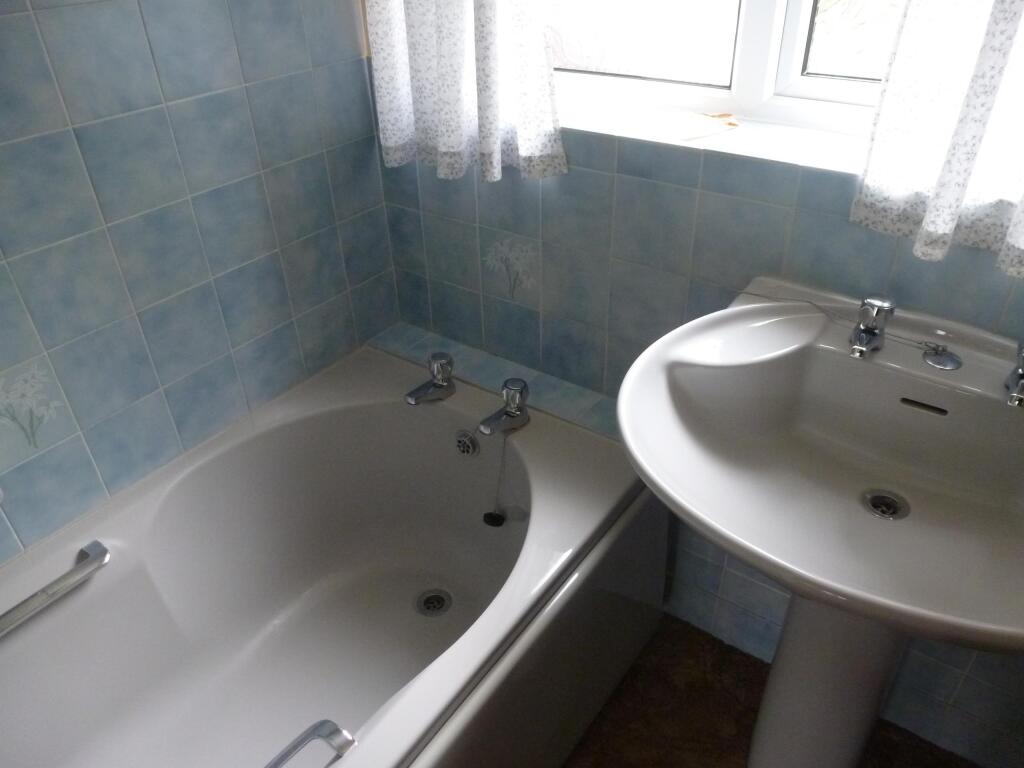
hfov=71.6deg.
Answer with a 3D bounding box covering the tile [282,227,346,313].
[{"bbox_3d":[-0.403,-0.232,1.455,0.009,0.147,0.147,20,39,29],"label":"tile"}]

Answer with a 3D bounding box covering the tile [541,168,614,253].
[{"bbox_3d":[0.116,-0.310,1.264,0.148,0.148,0.010,20,40,30],"label":"tile"}]

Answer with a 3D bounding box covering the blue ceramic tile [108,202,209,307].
[{"bbox_3d":[-0.573,-0.213,1.162,0.010,0.146,0.146,20,39,29],"label":"blue ceramic tile"}]

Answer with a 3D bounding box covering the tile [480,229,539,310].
[{"bbox_3d":[-0.002,-0.233,1.432,0.146,0.146,0.010,20,39,29],"label":"tile"}]

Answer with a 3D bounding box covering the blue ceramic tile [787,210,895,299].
[{"bbox_3d":[0.485,-0.179,1.064,0.146,0.146,0.010,20,39,29],"label":"blue ceramic tile"}]

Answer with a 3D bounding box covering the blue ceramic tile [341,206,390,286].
[{"bbox_3d":[-0.324,-0.303,1.568,0.010,0.148,0.145,20,39,29],"label":"blue ceramic tile"}]

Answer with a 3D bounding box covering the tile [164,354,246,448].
[{"bbox_3d":[-0.573,0.030,1.346,0.010,0.141,0.148,20,39,29],"label":"tile"}]

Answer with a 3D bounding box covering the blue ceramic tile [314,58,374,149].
[{"bbox_3d":[-0.325,-0.542,1.373,0.010,0.148,0.137,20,40,30],"label":"blue ceramic tile"}]

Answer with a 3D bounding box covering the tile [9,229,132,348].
[{"bbox_3d":[-0.655,-0.144,1.063,0.010,0.146,0.146,20,39,29],"label":"tile"}]

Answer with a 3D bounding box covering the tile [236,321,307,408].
[{"bbox_3d":[-0.488,-0.041,1.448,0.010,0.141,0.148,20,39,29],"label":"tile"}]

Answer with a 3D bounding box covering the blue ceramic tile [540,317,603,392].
[{"bbox_3d":[0.127,-0.070,1.448,0.147,0.137,0.009,20,39,29],"label":"blue ceramic tile"}]

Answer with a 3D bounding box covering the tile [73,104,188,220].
[{"bbox_3d":[-0.575,-0.335,1.079,0.010,0.148,0.148,20,40,30],"label":"tile"}]

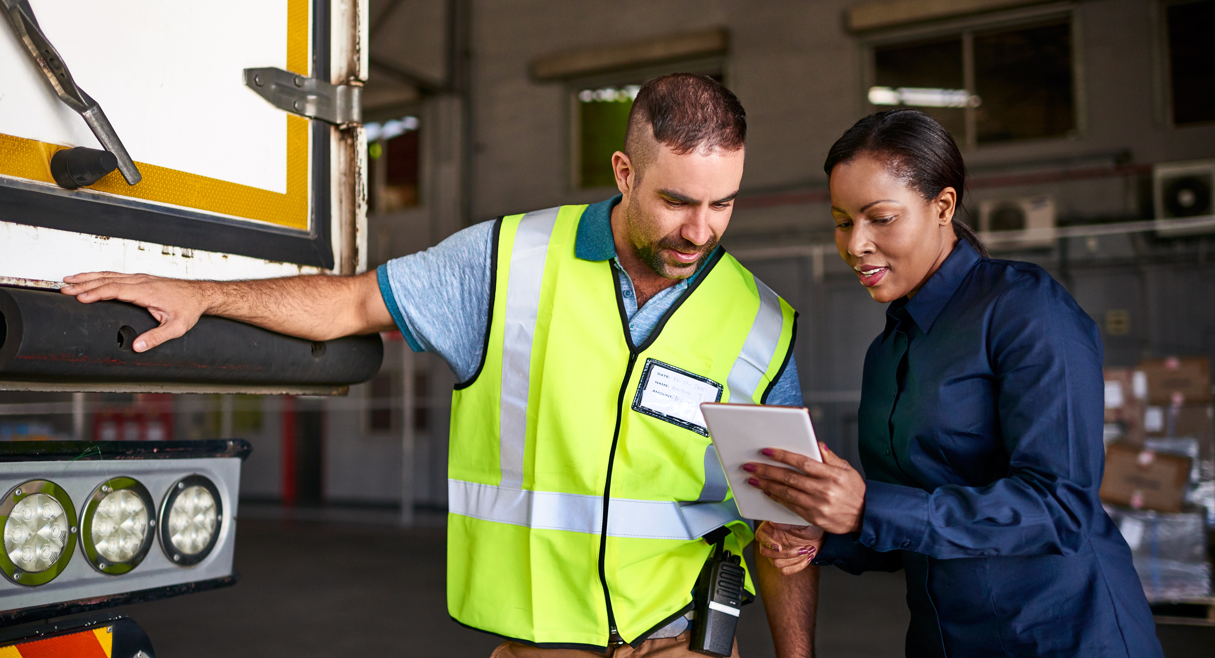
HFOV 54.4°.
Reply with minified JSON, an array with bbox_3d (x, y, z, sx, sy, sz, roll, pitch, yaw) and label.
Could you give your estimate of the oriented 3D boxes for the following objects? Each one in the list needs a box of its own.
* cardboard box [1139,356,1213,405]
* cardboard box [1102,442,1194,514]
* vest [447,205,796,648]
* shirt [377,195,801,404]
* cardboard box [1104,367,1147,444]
[{"bbox_3d":[3.968,0.361,8.250,0.450,0.305,0.320,-6,-6,26],"label":"cardboard box"},{"bbox_3d":[3.244,0.906,7.120,0.450,0.305,0.320,9,0,26],"label":"cardboard box"},{"bbox_3d":[0.020,0.123,1.710,0.480,0.615,0.310,4,-1,-5],"label":"vest"},{"bbox_3d":[-0.018,0.130,1.715,0.610,0.640,0.290,4,-1,-5],"label":"shirt"},{"bbox_3d":[3.200,0.506,7.627,0.440,0.480,0.420,-3,-5,33],"label":"cardboard box"}]

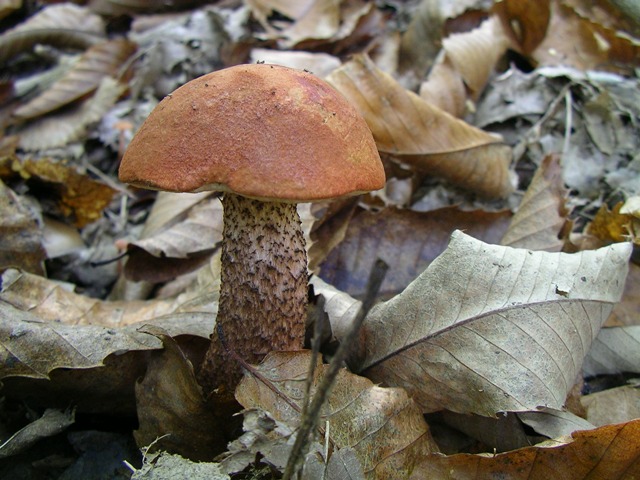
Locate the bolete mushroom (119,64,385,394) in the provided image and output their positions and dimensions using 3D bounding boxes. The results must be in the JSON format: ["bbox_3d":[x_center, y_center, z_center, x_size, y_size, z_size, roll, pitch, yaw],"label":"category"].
[{"bbox_3d":[-0.023,-0.005,0.240,0.089,0.116,0.089,1,10,0],"label":"bolete mushroom"}]

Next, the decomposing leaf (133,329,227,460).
[{"bbox_3d":[-0.048,0.049,0.229,0.026,0.046,0.018,-8,-18,-18],"label":"decomposing leaf"}]

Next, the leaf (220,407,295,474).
[{"bbox_3d":[-0.018,0.061,0.210,0.022,0.013,0.023,6,42,11],"label":"leaf"}]

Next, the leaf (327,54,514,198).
[{"bbox_3d":[0.050,-0.060,0.381,0.116,0.035,0.069,22,49,20],"label":"leaf"}]

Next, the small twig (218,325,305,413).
[{"bbox_3d":[-0.019,0.039,0.214,0.039,0.003,0.003,43,37,23],"label":"small twig"}]

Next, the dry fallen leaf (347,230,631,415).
[{"bbox_3d":[0.066,0.026,0.250,0.111,0.025,0.083,3,44,-3],"label":"dry fallen leaf"}]

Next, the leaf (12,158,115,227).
[{"bbox_3d":[-0.132,-0.025,0.355,0.063,0.015,0.038,17,46,17],"label":"leaf"}]

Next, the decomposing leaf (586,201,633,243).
[{"bbox_3d":[0.140,-0.009,0.345,0.029,0.010,0.036,0,41,0],"label":"decomposing leaf"}]

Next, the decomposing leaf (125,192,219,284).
[{"bbox_3d":[-0.058,-0.004,0.312,0.044,0.022,0.059,2,37,3],"label":"decomposing leaf"}]

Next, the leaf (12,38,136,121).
[{"bbox_3d":[-0.164,-0.112,0.487,0.039,0.020,0.125,22,43,16],"label":"leaf"}]

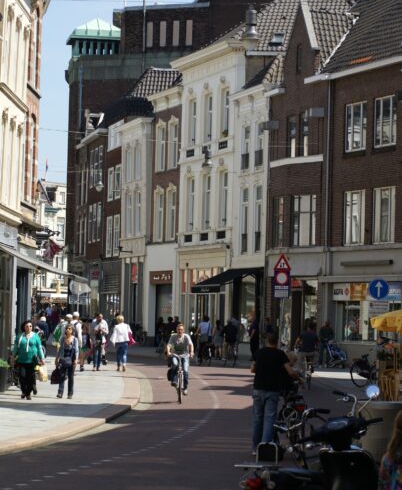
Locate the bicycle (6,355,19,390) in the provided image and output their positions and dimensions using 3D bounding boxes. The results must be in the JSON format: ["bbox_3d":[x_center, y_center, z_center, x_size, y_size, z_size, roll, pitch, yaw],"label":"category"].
[{"bbox_3d":[-4.666,3.065,43.500,0.560,1.030,1.720,2,-2,-3],"label":"bicycle"}]

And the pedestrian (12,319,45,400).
[{"bbox_3d":[-3.622,2.421,36.800,0.620,1.640,0.400,2,-2,-5],"label":"pedestrian"}]

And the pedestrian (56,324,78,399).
[{"bbox_3d":[-2.940,2.570,38.600,0.520,1.670,0.420,2,-2,-3],"label":"pedestrian"}]

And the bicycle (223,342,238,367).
[{"bbox_3d":[1.040,3.766,61.800,0.580,1.060,1.750,2,-2,-18],"label":"bicycle"}]

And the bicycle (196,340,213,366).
[{"bbox_3d":[0.150,3.715,61.300,0.580,1.060,1.750,2,-2,-18],"label":"bicycle"}]

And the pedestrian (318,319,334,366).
[{"bbox_3d":[4.669,3.676,65.200,0.560,1.720,0.500,3,-3,-33],"label":"pedestrian"}]

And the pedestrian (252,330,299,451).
[{"bbox_3d":[1.047,2.151,25.300,0.640,1.760,0.460,1,-2,14],"label":"pedestrian"}]

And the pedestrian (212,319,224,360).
[{"bbox_3d":[0.678,3.915,72.000,0.500,1.670,0.360,2,-2,-18],"label":"pedestrian"}]

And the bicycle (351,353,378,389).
[{"bbox_3d":[4.724,3.382,48.000,1.740,1.050,0.560,4,-3,-43],"label":"bicycle"}]

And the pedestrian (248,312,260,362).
[{"bbox_3d":[2.122,3.652,69.500,0.420,1.800,0.500,0,-2,25],"label":"pedestrian"}]

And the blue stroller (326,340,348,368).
[{"bbox_3d":[5.025,4.024,65.000,0.750,1.030,0.480,0,-2,32],"label":"blue stroller"}]

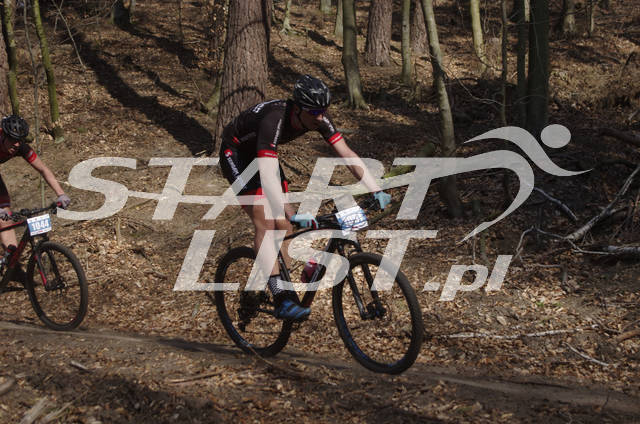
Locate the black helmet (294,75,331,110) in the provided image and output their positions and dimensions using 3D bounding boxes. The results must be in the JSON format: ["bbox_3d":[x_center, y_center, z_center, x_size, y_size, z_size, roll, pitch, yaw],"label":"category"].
[{"bbox_3d":[-0.049,-0.731,6.850,0.200,0.165,0.270,-5,23,-35],"label":"black helmet"}]

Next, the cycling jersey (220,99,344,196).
[{"bbox_3d":[-0.293,-0.400,7.009,0.600,0.560,0.800,-10,8,-43],"label":"cycling jersey"}]

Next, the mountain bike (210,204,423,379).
[{"bbox_3d":[-0.077,0.466,7.011,0.740,1.000,1.850,-16,11,-43],"label":"mountain bike"}]

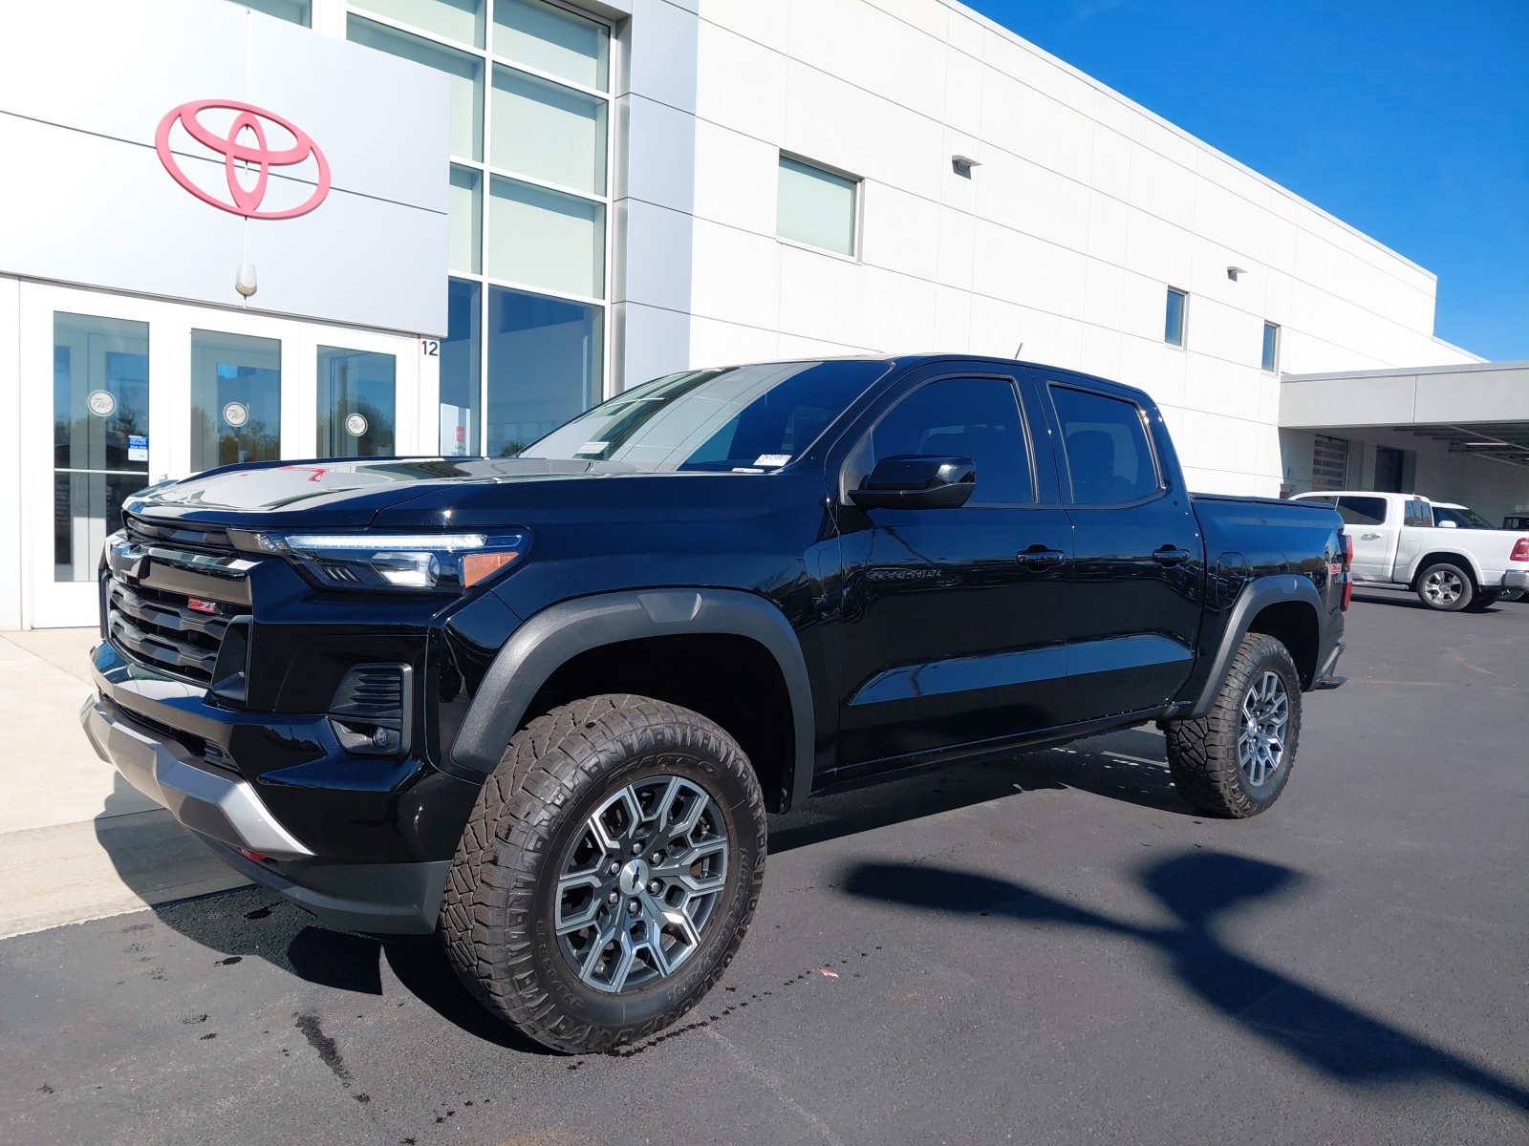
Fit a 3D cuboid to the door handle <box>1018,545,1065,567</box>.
[{"bbox_3d":[0.901,-0.053,3.598,0.250,0.068,0.055,-1,5,-43],"label":"door handle"}]

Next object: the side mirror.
[{"bbox_3d":[0.411,-0.255,3.042,0.210,0.170,0.260,-1,5,-43],"label":"side mirror"}]

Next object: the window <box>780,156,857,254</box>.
[{"bbox_3d":[0.822,-5.185,15.671,1.700,1.200,0.120,-1,4,-44],"label":"window"}]

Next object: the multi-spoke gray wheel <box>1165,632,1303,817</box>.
[{"bbox_3d":[2.086,0.665,4.886,0.800,0.800,0.275,-1,5,-43],"label":"multi-spoke gray wheel"}]

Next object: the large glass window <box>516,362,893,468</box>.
[{"bbox_3d":[-0.271,-0.525,3.686,1.400,0.130,0.780,7,38,47],"label":"large glass window"}]

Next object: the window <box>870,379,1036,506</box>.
[{"bbox_3d":[0.574,-0.440,3.430,0.900,0.450,0.070,-1,-16,-43],"label":"window"}]

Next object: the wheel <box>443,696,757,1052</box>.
[{"bbox_3d":[-0.357,0.705,2.637,0.800,0.800,0.280,-1,5,-44],"label":"wheel"}]

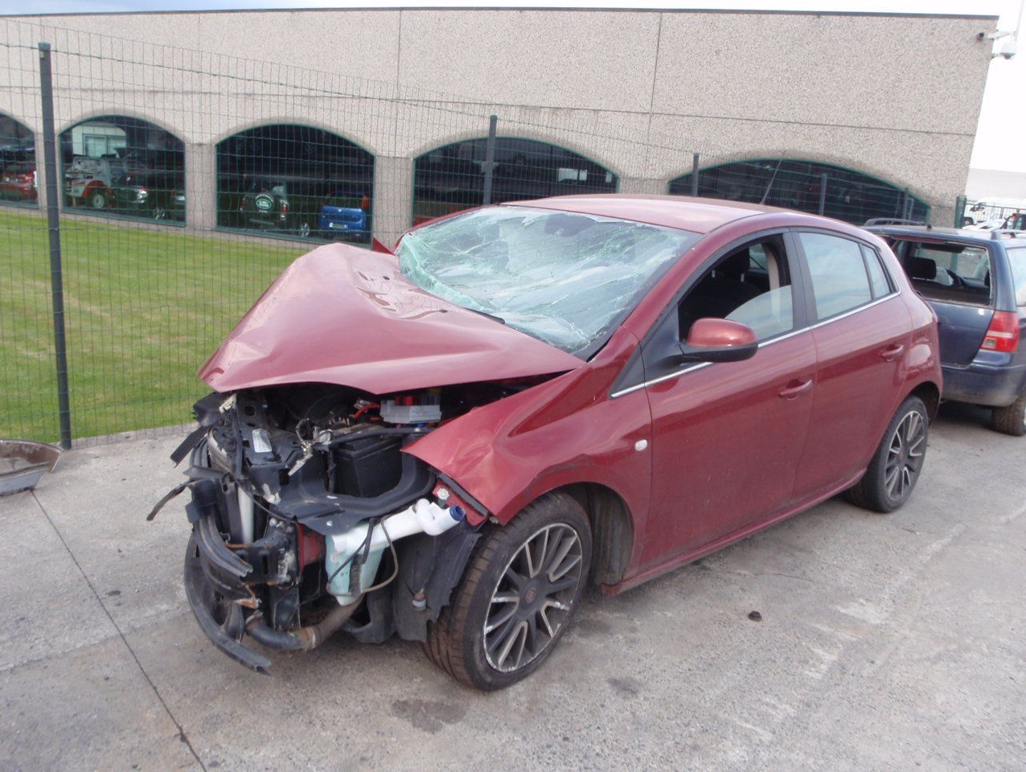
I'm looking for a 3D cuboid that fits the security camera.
[{"bbox_3d":[10.369,-7.124,17.500,0.450,0.450,0.450,1,13,-12],"label":"security camera"}]

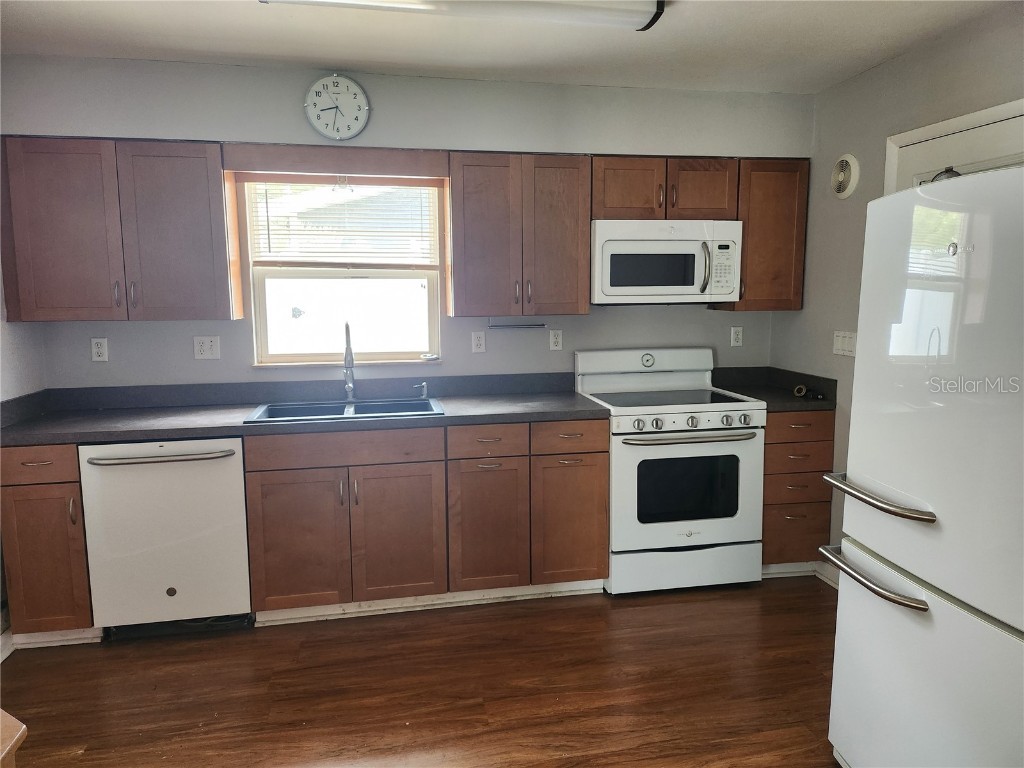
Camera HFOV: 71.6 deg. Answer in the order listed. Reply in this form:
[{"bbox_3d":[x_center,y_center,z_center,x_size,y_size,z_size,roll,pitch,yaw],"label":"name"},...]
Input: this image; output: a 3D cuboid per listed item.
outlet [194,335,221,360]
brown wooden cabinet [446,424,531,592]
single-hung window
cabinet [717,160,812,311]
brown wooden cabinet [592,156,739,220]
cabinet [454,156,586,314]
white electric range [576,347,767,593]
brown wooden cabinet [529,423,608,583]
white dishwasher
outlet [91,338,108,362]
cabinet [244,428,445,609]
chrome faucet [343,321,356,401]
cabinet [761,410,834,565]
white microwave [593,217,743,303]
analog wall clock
[{"bbox_3d":[-1.486,-0.174,3.467,0.116,0.113,0.012,-2,7,-11],"label":"outlet"},{"bbox_3d":[-0.161,0.525,3.486,0.374,0.764,0.630,-2,7,-11],"label":"brown wooden cabinet"},{"bbox_3d":[-0.832,-0.552,3.592,0.925,0.895,0.099,-2,7,-11],"label":"single-hung window"},{"bbox_3d":[1.308,-0.773,3.811,0.392,0.763,0.325,-2,7,-11],"label":"cabinet"},{"bbox_3d":[0.734,-0.982,3.670,0.773,0.299,0.325,-2,7,-11],"label":"brown wooden cabinet"},{"bbox_3d":[0.021,-0.725,3.545,0.675,0.762,0.320,-2,7,-11],"label":"cabinet"},{"bbox_3d":[0.781,0.407,3.622,0.764,1.120,0.675,-2,7,-11],"label":"white electric range"},{"bbox_3d":[0.208,0.512,3.560,0.377,0.764,0.630,-2,7,-11],"label":"brown wooden cabinet"},{"bbox_3d":[-1.476,0.585,3.211,0.614,0.769,0.611,-2,7,-11],"label":"white dishwasher"},{"bbox_3d":[-1.957,-0.161,3.372,0.070,0.111,0.012,-2,7,-11],"label":"outlet"},{"bbox_3d":[-0.759,0.552,3.375,0.835,0.759,0.611,-2,7,-11],"label":"cabinet"},{"bbox_3d":[-0.786,-0.093,3.414,0.062,0.402,0.240,-2,7,-11],"label":"chrome faucet"},{"bbox_3d":[1.352,0.477,3.801,0.379,0.759,0.611,-2,7,-11],"label":"cabinet"},{"bbox_3d":[0.742,-0.616,3.668,0.760,0.396,0.390,-2,7,-11],"label":"white microwave"},{"bbox_3d":[-0.777,-1.234,3.162,0.286,0.286,0.042,-2,7,-11],"label":"analog wall clock"}]

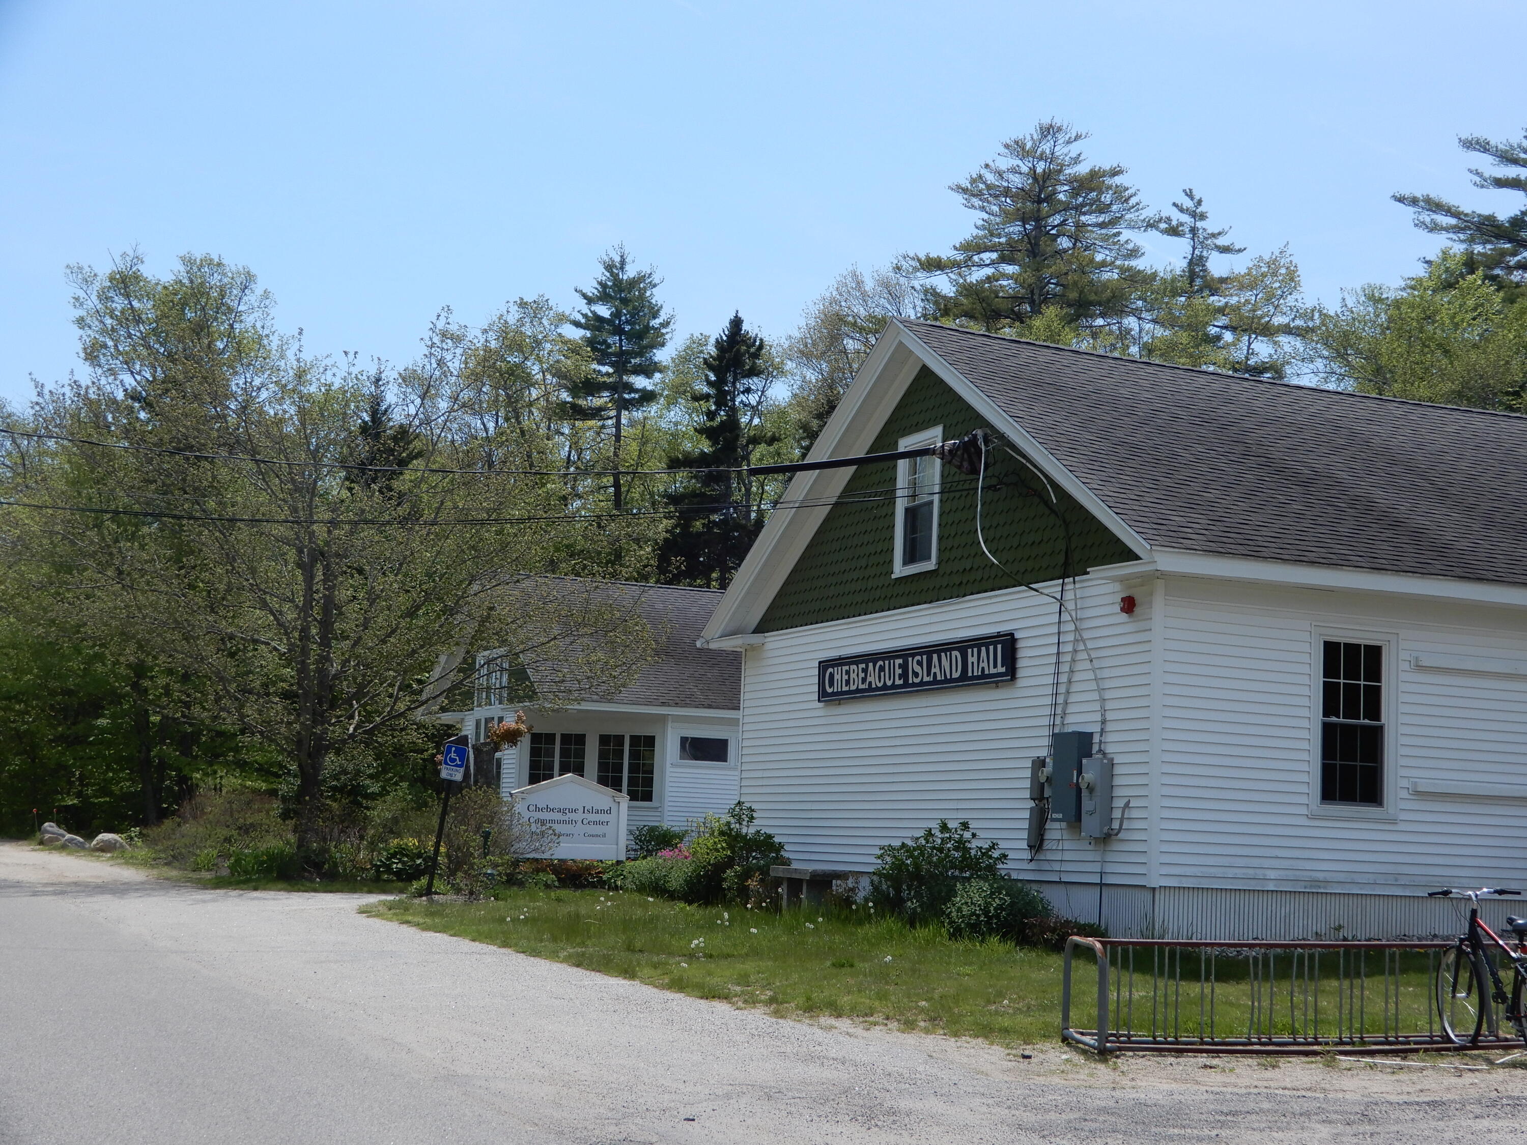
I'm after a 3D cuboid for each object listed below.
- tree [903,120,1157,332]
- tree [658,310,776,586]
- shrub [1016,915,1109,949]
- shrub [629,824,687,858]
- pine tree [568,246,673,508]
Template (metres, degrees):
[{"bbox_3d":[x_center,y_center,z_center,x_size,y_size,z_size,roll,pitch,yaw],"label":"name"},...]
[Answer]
[{"bbox_3d":[7.548,-2.095,60.631,7.600,21.457,7.600,2,-7,7],"label":"tree"},{"bbox_3d":[-1.189,0.500,64.936,4.400,16.680,4.400,3,-7,-1],"label":"tree"},{"bbox_3d":[2.853,3.446,21.098,0.920,0.328,0.750,1,-7,8],"label":"shrub"},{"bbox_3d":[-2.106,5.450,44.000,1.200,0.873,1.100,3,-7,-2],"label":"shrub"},{"bbox_3d":[-4.842,-0.664,70.714,4.000,20.155,4.000,3,-7,-4],"label":"pine tree"}]

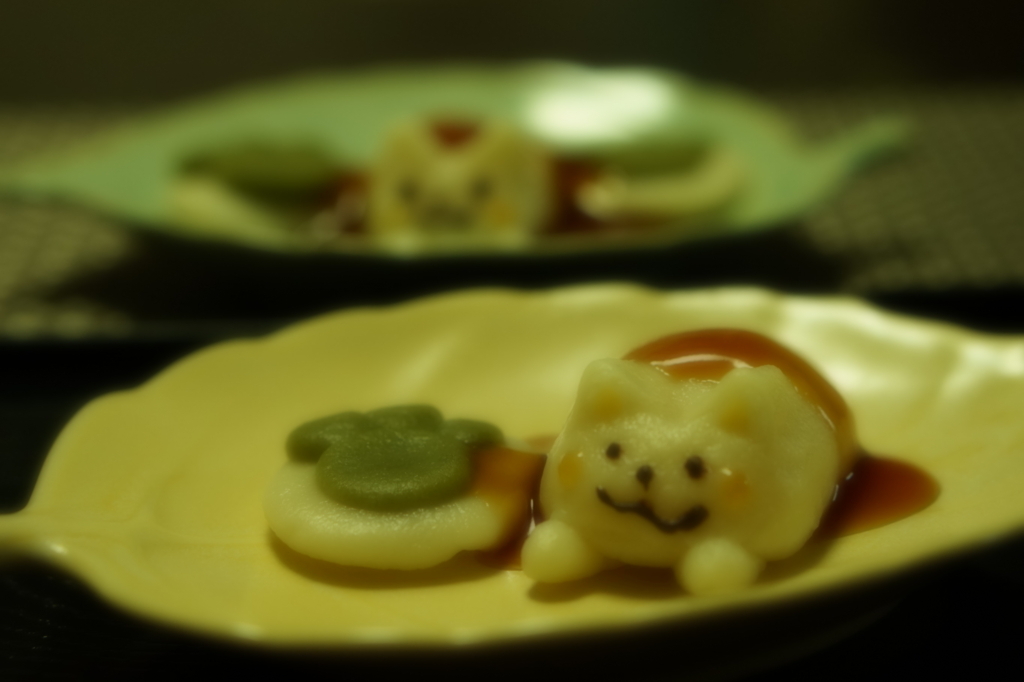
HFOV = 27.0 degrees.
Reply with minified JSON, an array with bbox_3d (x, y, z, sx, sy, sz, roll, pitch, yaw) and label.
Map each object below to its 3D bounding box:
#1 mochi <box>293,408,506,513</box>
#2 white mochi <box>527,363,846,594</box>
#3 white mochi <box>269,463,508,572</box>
[{"bbox_3d":[-0.025,0.024,0.447,0.045,0.010,0.038,1,21,4],"label":"mochi"},{"bbox_3d":[0.036,0.026,0.447,0.060,0.043,0.053,7,22,17],"label":"white mochi"},{"bbox_3d":[-0.026,0.034,0.444,0.050,0.015,0.045,1,21,4],"label":"white mochi"}]

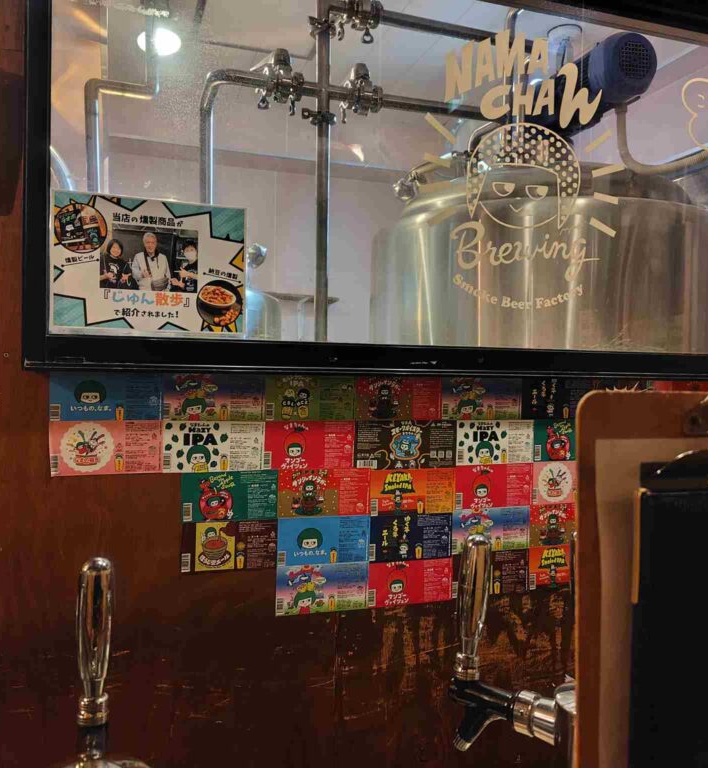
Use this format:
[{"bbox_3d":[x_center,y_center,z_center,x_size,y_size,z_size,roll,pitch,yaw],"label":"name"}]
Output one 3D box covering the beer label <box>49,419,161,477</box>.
[{"bbox_3d":[-0.392,0.102,1.084,0.168,0.086,0.010,1,0,-17],"label":"beer label"}]

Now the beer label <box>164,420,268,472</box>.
[{"bbox_3d":[-0.227,0.103,1.110,0.162,0.081,0.010,1,1,-18],"label":"beer label"}]

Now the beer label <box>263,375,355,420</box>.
[{"bbox_3d":[-0.072,0.022,1.158,0.157,0.079,0.010,1,1,-18],"label":"beer label"}]

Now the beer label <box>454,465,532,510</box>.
[{"bbox_3d":[0.265,0.193,1.281,0.159,0.081,0.010,1,0,-17],"label":"beer label"}]

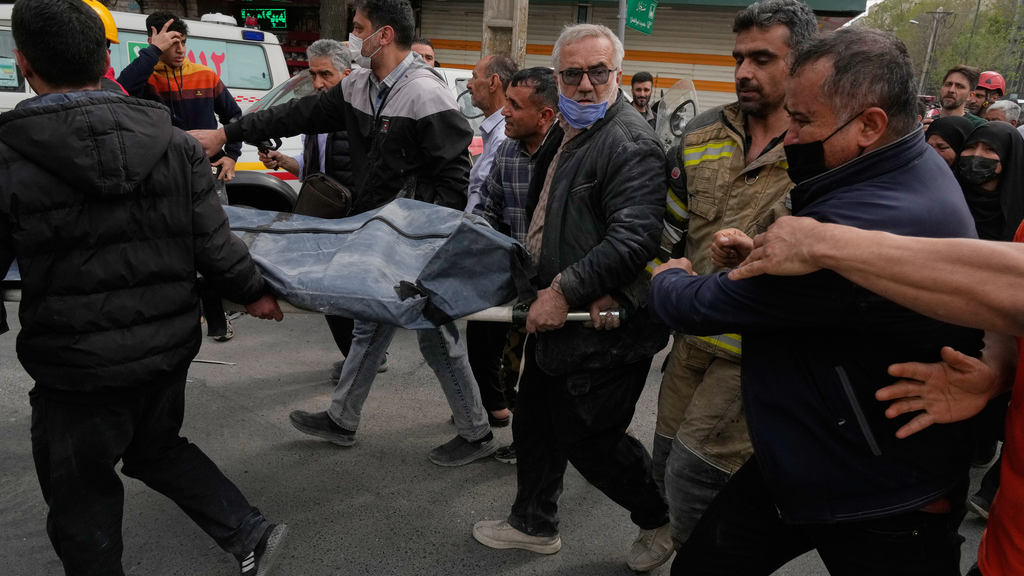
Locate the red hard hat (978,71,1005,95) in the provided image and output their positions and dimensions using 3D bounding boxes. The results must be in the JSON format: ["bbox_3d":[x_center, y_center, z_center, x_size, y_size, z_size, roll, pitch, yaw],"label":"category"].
[{"bbox_3d":[3.303,-1.420,4.750,0.270,0.170,0.220,2,16,-7],"label":"red hard hat"}]

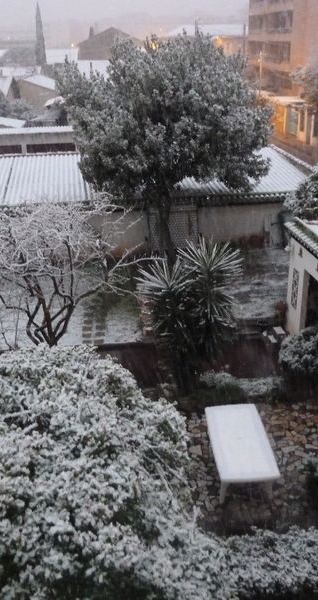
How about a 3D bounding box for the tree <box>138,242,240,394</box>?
[{"bbox_3d":[0.690,0.510,13.044,2.150,3.550,2.000,0,23,3],"label":"tree"}]

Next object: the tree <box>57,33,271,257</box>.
[{"bbox_3d":[0.311,-4.826,19.627,6.500,7.400,6.200,-1,22,1],"label":"tree"}]

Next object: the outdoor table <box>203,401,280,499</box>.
[{"bbox_3d":[1.539,2.970,11.105,1.030,0.720,2.285,-2,22,-2],"label":"outdoor table"}]

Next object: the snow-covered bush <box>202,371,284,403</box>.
[{"bbox_3d":[1.968,1.978,13.553,1.900,0.500,0.750,-1,22,0],"label":"snow-covered bush"}]

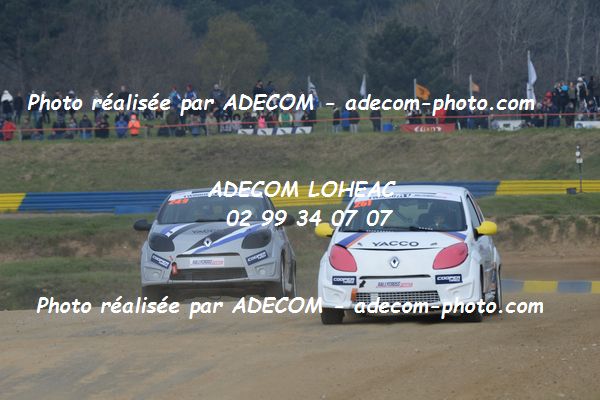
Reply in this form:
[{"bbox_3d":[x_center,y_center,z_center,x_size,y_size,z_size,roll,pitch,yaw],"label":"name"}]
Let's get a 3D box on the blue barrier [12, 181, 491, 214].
[{"bbox_3d":[-2.117,-0.143,325.000,23.300,0.980,0.350,-1,1,-5],"label":"blue barrier"}]

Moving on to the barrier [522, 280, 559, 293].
[{"bbox_3d":[6.512,2.364,185.000,0.980,0.380,0.400,-1,1,0],"label":"barrier"}]

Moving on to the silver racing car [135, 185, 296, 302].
[{"bbox_3d":[-0.967,0.567,81.600,1.760,1.450,3.600,-2,-4,3],"label":"silver racing car"}]

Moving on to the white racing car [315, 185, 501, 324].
[{"bbox_3d":[1.149,0.561,71.700,1.760,1.450,3.600,-1,2,6],"label":"white racing car"}]

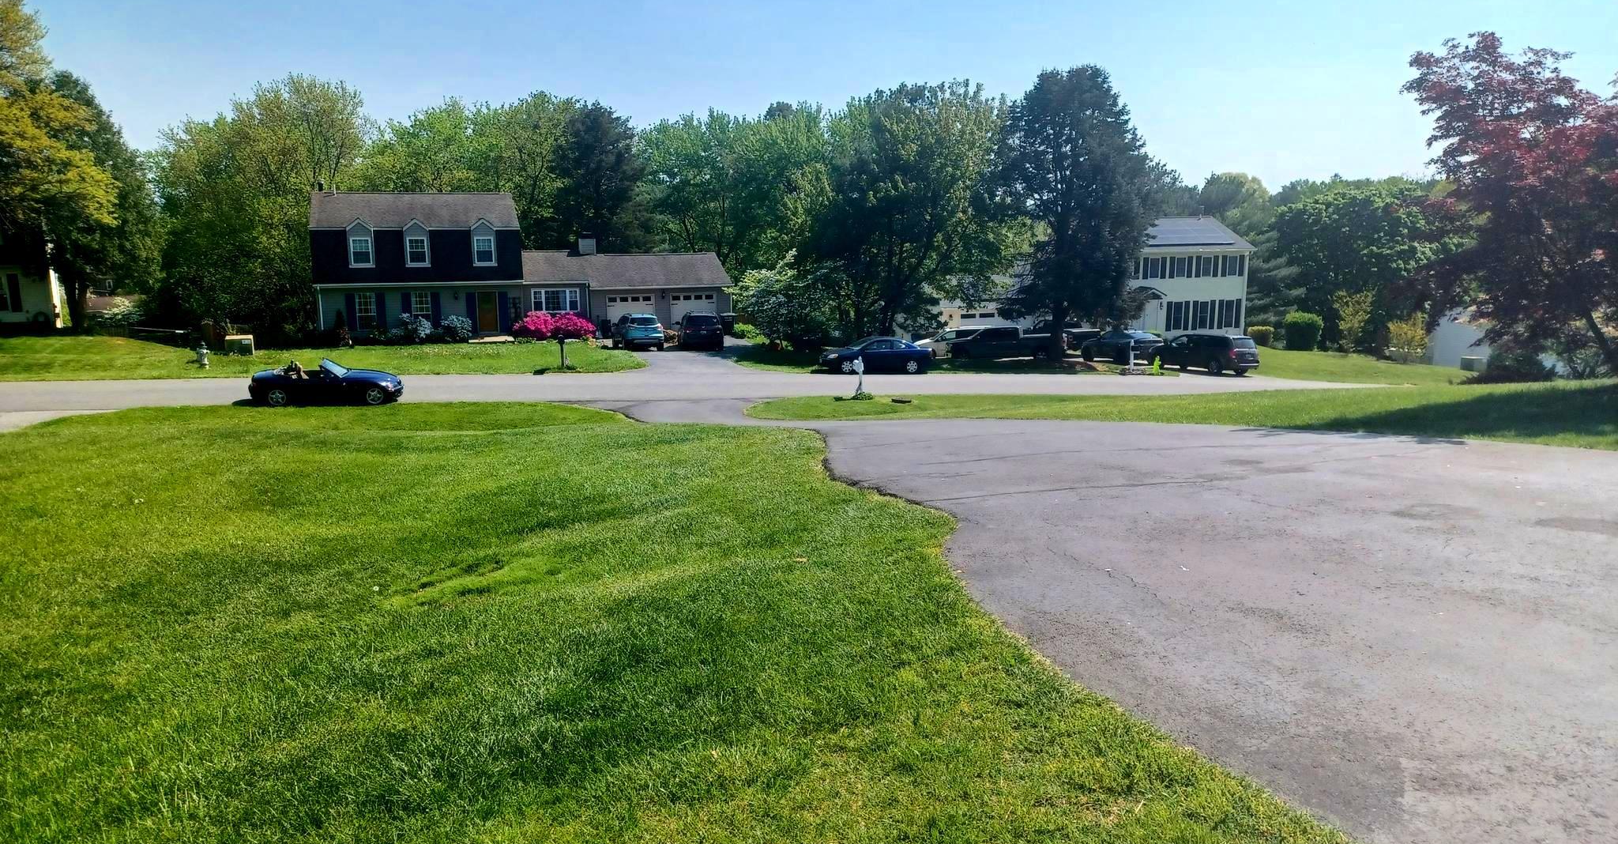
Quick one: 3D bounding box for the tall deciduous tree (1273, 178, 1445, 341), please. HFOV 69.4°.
[{"bbox_3d":[33.130,-9.507,70.002,10.753,10.074,10.000,0,11,0],"label":"tall deciduous tree"}]

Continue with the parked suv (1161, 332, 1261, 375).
[{"bbox_3d":[18.431,-3.292,54.352,1.950,1.720,5.000,-7,13,-32],"label":"parked suv"}]

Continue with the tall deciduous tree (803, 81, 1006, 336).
[{"bbox_3d":[4.406,-9.176,53.733,9.220,12.514,9.000,0,11,0],"label":"tall deciduous tree"}]

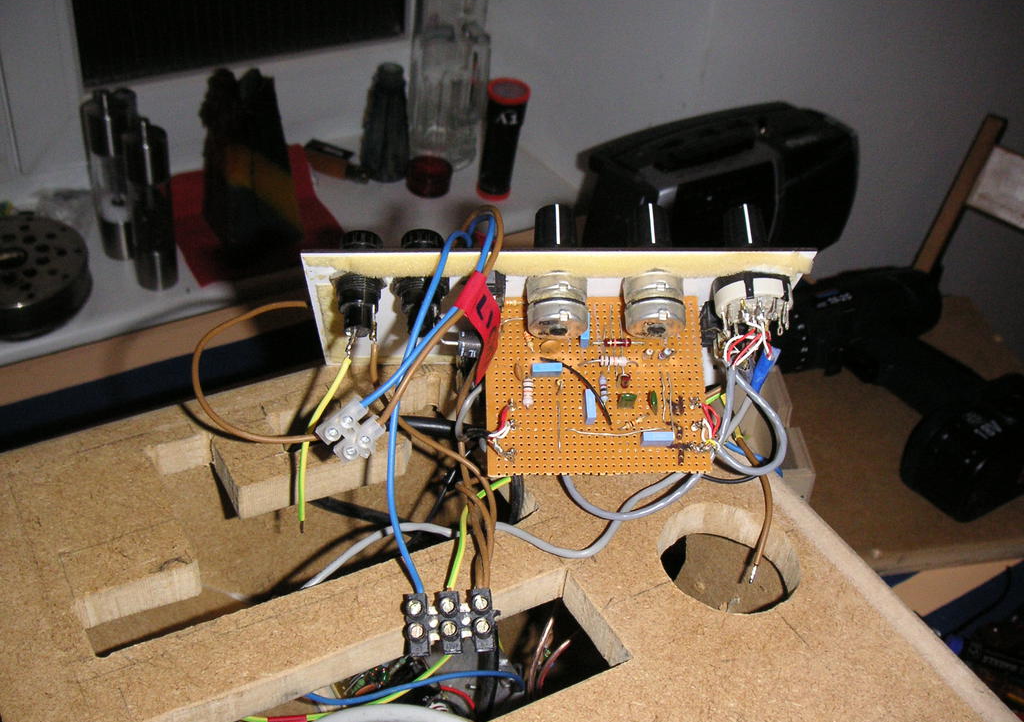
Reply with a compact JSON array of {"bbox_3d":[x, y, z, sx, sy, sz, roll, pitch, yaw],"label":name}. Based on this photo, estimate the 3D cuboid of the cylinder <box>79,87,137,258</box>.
[{"bbox_3d":[-0.408,-0.192,1.159,0.045,0.184,0.045,-16,45,-27],"label":"cylinder"}]

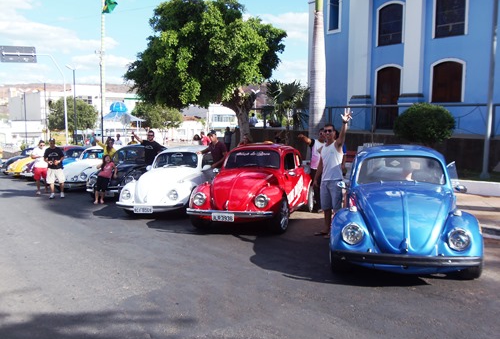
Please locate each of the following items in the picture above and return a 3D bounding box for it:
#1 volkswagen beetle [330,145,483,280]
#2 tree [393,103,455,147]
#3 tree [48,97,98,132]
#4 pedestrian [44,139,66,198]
[{"bbox_3d":[2.088,0.394,6.078,1.560,1.490,4.050,1,5,17],"label":"volkswagen beetle"},{"bbox_3d":[4.845,-0.908,12.100,1.700,1.950,1.700,0,6,0],"label":"tree"},{"bbox_3d":[-22.404,-6.537,55.000,6.200,5.400,6.000,0,5,0],"label":"tree"},{"bbox_3d":[-5.672,-0.016,12.525,0.620,1.730,0.420,-2,5,-14],"label":"pedestrian"}]

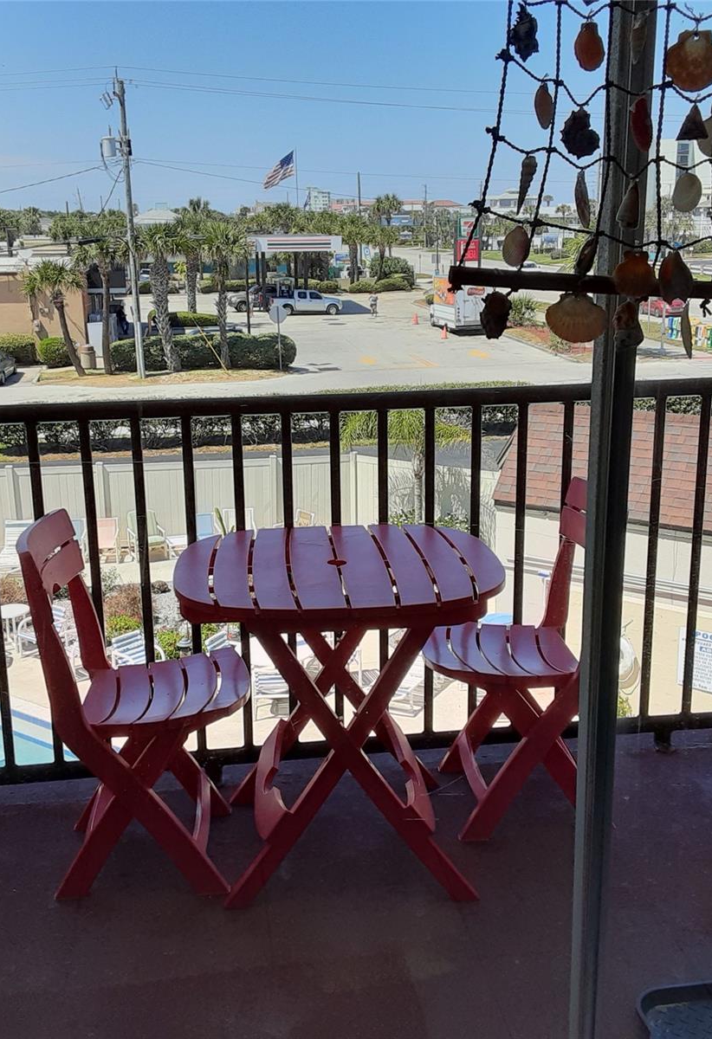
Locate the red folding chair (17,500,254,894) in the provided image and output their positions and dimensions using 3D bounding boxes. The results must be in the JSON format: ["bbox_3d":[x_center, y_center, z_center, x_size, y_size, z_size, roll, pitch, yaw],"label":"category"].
[{"bbox_3d":[-0.482,0.409,2.525,0.475,0.845,0.370,-3,15,-6],"label":"red folding chair"}]

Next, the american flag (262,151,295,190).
[{"bbox_3d":[-8.043,-36.279,112.315,3.400,4.200,0.800,-2,16,-4],"label":"american flag"}]

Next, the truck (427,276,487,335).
[{"bbox_3d":[6.178,-12.697,63.518,2.250,2.950,6.100,-4,16,-10],"label":"truck"}]

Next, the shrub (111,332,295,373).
[{"bbox_3d":[-6.651,-7.434,47.926,8.100,1.360,2.000,0,15,5],"label":"shrub"}]

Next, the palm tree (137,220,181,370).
[{"bbox_3d":[-8.635,-9.695,47.240,2.050,6.450,2.050,-3,16,-6],"label":"palm tree"}]

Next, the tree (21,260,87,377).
[{"bbox_3d":[-12.664,-8.420,45.318,2.750,5.000,2.650,-1,15,0],"label":"tree"}]

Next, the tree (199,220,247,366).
[{"bbox_3d":[-5.840,-9.973,47.985,2.100,6.450,2.100,-3,16,-6],"label":"tree"}]

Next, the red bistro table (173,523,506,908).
[{"bbox_3d":[-0.044,0.450,2.572,0.730,0.725,0.650,-3,15,-6],"label":"red bistro table"}]

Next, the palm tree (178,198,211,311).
[{"bbox_3d":[-10.428,-16.643,69.876,2.200,7.500,2.200,-3,16,-6],"label":"palm tree"}]

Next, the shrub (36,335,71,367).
[{"bbox_3d":[-13.702,-7.679,49.440,1.600,1.300,1.400,-2,15,-3],"label":"shrub"}]

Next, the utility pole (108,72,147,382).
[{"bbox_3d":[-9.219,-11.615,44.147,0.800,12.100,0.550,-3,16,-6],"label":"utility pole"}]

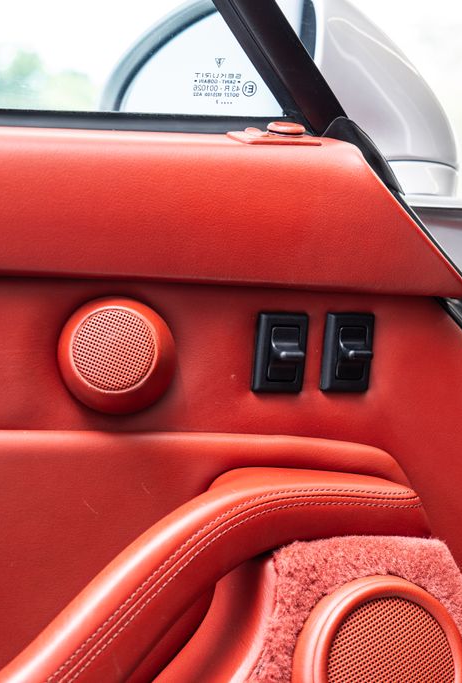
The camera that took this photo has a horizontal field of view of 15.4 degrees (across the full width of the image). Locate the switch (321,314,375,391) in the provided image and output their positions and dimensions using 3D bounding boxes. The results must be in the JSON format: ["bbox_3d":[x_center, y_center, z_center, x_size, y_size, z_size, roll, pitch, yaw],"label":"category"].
[{"bbox_3d":[0.070,0.008,0.977,0.029,0.045,0.018,1,11,-17],"label":"switch"}]

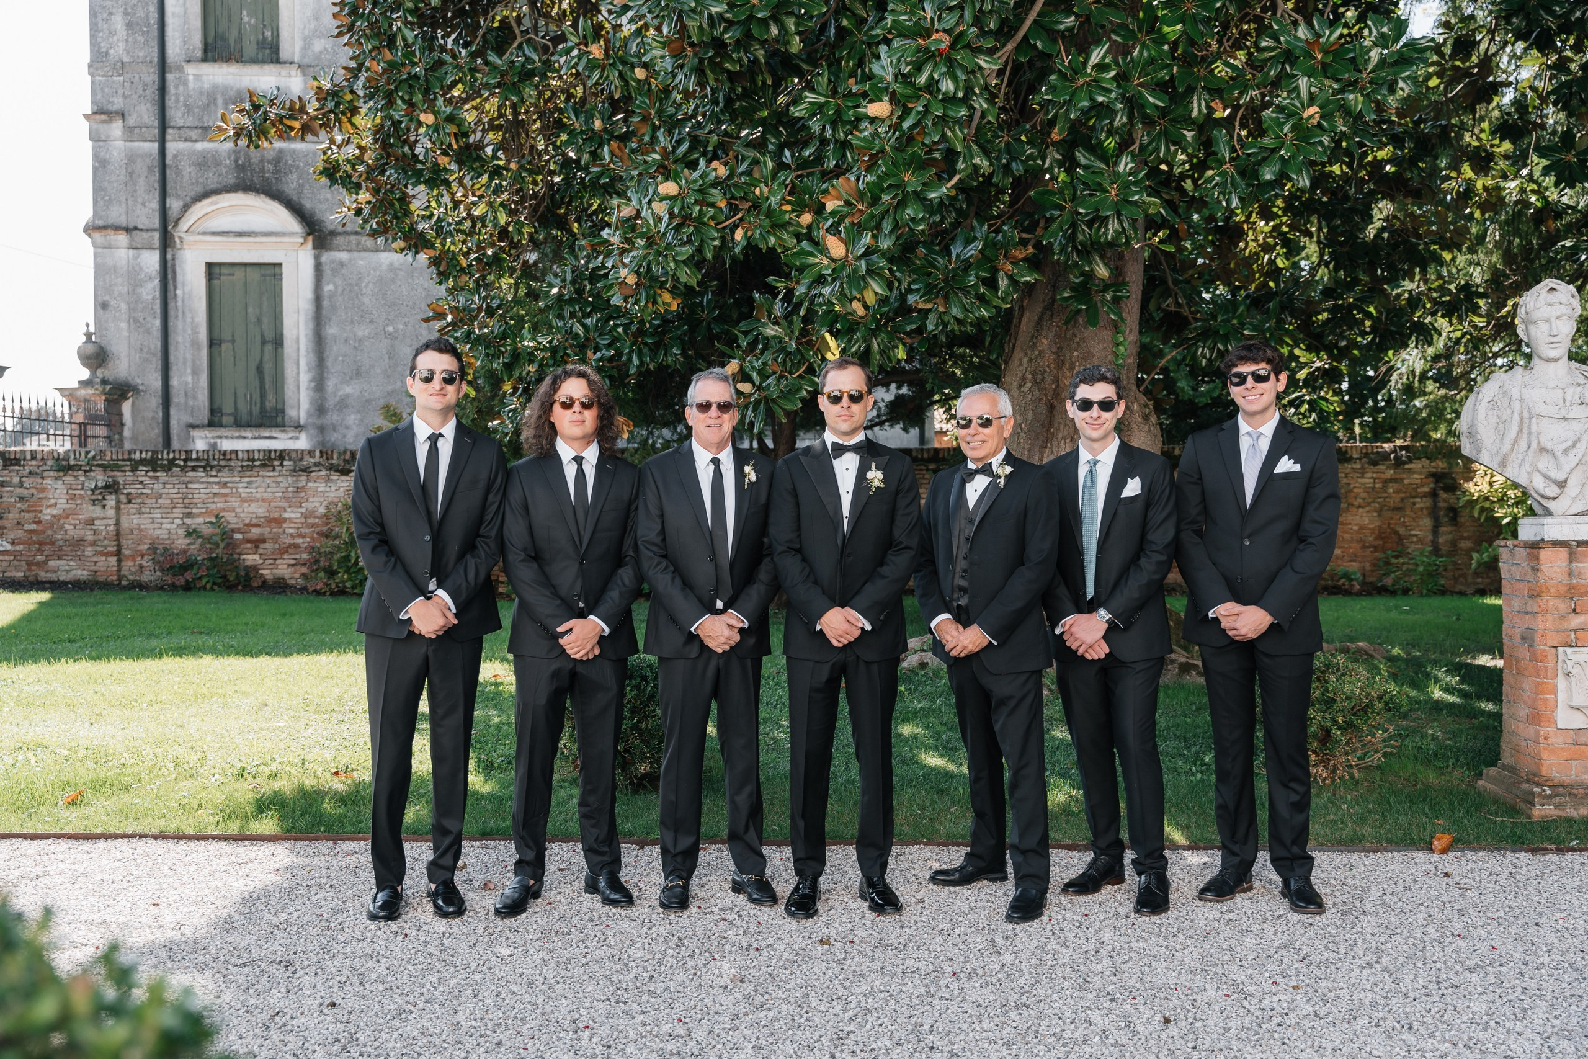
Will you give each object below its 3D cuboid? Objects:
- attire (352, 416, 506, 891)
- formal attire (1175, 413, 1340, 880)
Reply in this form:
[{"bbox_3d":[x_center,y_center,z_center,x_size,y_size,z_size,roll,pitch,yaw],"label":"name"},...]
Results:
[{"bbox_3d":[-1.190,0.407,4.576,0.510,1.545,0.350,0,2,-12],"label":"attire"},{"bbox_3d":[1.559,0.400,4.713,0.550,1.554,0.360,1,2,20],"label":"formal attire"}]

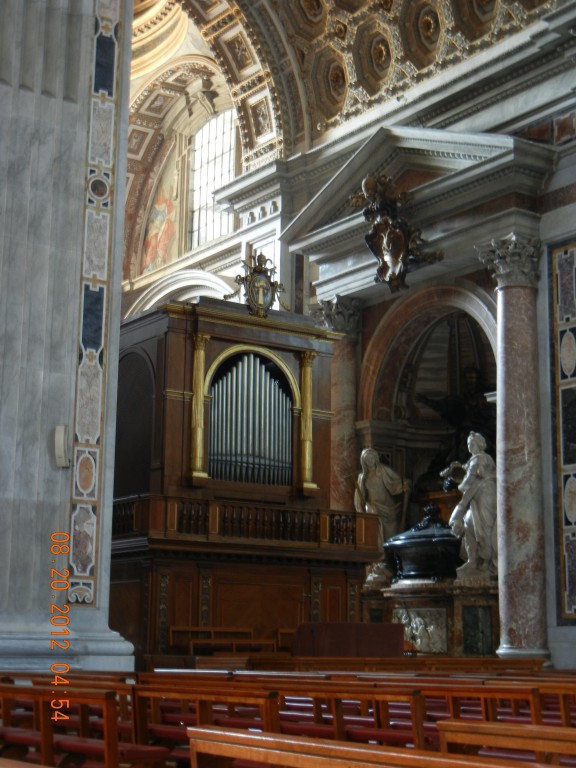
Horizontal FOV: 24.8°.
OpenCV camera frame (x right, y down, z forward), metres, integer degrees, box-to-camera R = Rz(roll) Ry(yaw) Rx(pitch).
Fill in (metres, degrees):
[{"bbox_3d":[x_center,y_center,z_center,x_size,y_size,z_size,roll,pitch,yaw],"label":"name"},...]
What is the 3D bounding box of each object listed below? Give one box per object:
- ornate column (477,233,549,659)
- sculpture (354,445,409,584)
[{"bbox_3d":[5.101,1.354,29.338,1.200,9.630,1.250,8,-14,-34],"label":"ornate column"},{"bbox_3d":[2.348,3.341,33.241,1.400,3.450,1.150,-4,-12,21],"label":"sculpture"}]

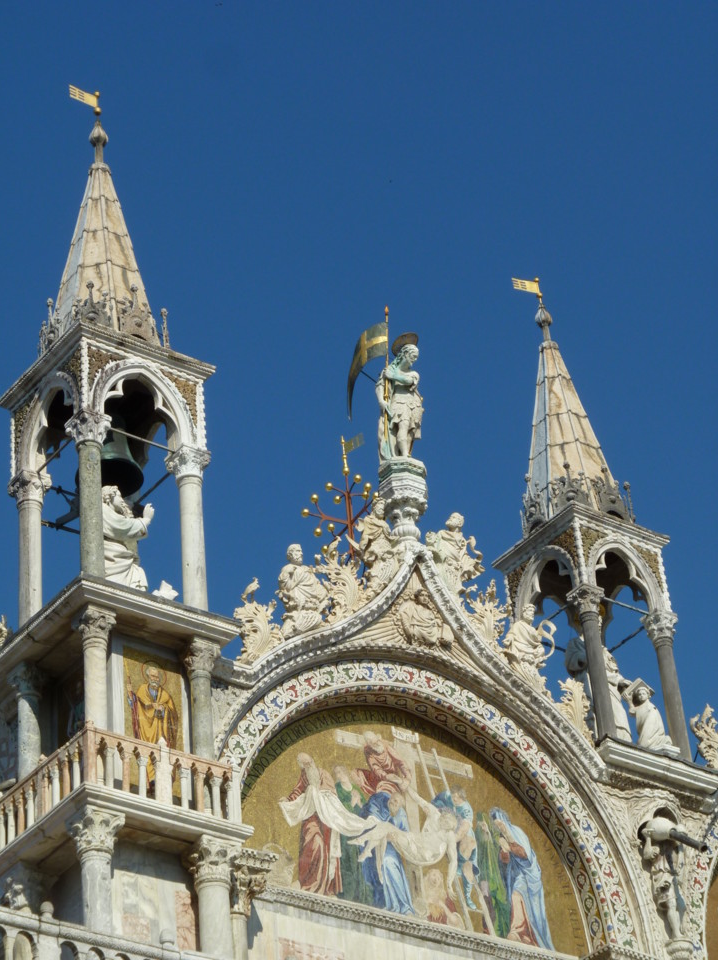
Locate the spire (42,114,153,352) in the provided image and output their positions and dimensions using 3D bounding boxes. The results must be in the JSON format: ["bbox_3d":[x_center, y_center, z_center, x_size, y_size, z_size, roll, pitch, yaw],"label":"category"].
[{"bbox_3d":[-3.561,-3.246,36.307,1.500,4.800,1.500,19,-41,-31],"label":"spire"}]

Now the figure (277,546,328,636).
[{"bbox_3d":[-0.813,1.517,36.130,0.671,1.382,0.490,19,-41,-32],"label":"figure"}]

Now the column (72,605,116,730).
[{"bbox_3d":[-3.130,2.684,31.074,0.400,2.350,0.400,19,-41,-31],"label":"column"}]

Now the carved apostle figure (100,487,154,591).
[{"bbox_3d":[-3.058,0.904,33.327,0.800,2.000,0.750,-23,-37,24],"label":"carved apostle figure"}]

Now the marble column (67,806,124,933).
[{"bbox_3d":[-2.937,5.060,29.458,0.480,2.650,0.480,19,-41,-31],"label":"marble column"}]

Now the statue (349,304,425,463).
[{"bbox_3d":[0.439,-1.225,39.513,0.790,2.686,1.106,19,-41,-32],"label":"statue"}]

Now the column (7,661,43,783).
[{"bbox_3d":[-4.250,3.536,33.577,0.395,2.567,0.395,19,-41,-32],"label":"column"}]

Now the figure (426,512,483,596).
[{"bbox_3d":[1.327,1.026,36.174,0.780,1.420,0.550,19,-41,-31],"label":"figure"}]

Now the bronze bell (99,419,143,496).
[{"bbox_3d":[-3.303,-0.414,34.407,0.900,0.970,0.900,-4,-34,-2],"label":"bronze bell"}]

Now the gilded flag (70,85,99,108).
[{"bbox_3d":[-4.180,-5.839,39.658,0.498,0.253,0.040,19,-41,-32],"label":"gilded flag"}]

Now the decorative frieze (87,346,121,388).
[{"bbox_3d":[-3.298,-1.417,33.795,0.520,0.750,0.100,19,-41,-31],"label":"decorative frieze"}]

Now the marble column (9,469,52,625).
[{"bbox_3d":[-4.433,1.148,35.254,0.474,2.678,0.474,19,-41,-32],"label":"marble column"}]

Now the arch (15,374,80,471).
[{"bbox_3d":[-4.138,-0.853,35.929,0.332,1.327,1.619,19,-41,-32],"label":"arch"}]

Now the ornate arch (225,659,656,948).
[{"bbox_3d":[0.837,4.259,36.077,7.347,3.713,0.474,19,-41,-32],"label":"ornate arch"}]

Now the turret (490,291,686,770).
[{"bbox_3d":[3.279,0.521,39.465,1.920,8.900,1.950,19,-41,-31],"label":"turret"}]

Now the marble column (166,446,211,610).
[{"bbox_3d":[-2.130,0.753,33.426,0.430,2.520,0.430,19,-41,-31],"label":"marble column"}]

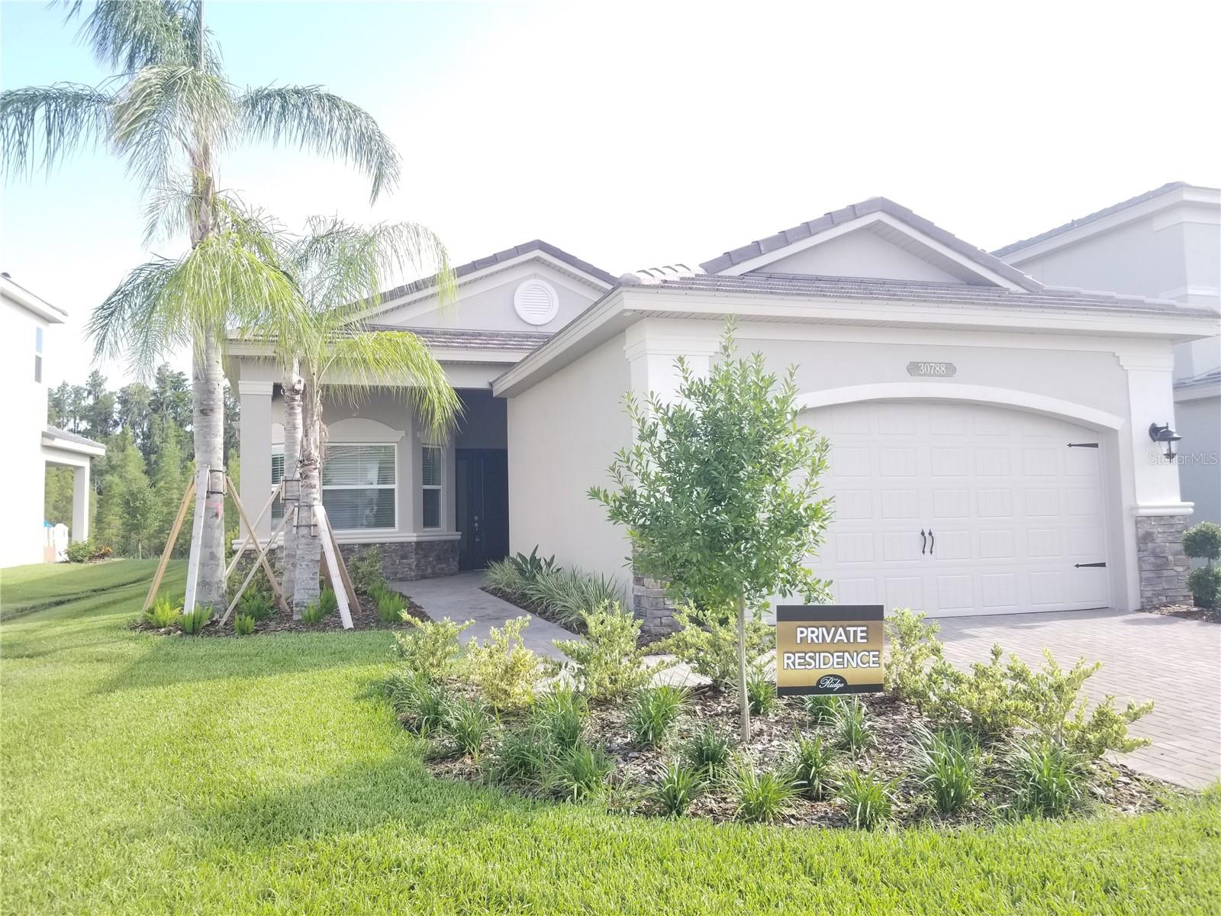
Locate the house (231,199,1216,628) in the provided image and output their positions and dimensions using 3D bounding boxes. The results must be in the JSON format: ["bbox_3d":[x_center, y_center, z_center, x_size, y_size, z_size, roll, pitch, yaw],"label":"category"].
[{"bbox_3d":[-0.912,-0.862,16.781,11.050,6.000,17.000,0,-3,-18],"label":"house"}]

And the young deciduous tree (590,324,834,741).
[{"bbox_3d":[0.605,0.432,5.360,1.420,2.440,1.380,-1,-3,0],"label":"young deciduous tree"}]

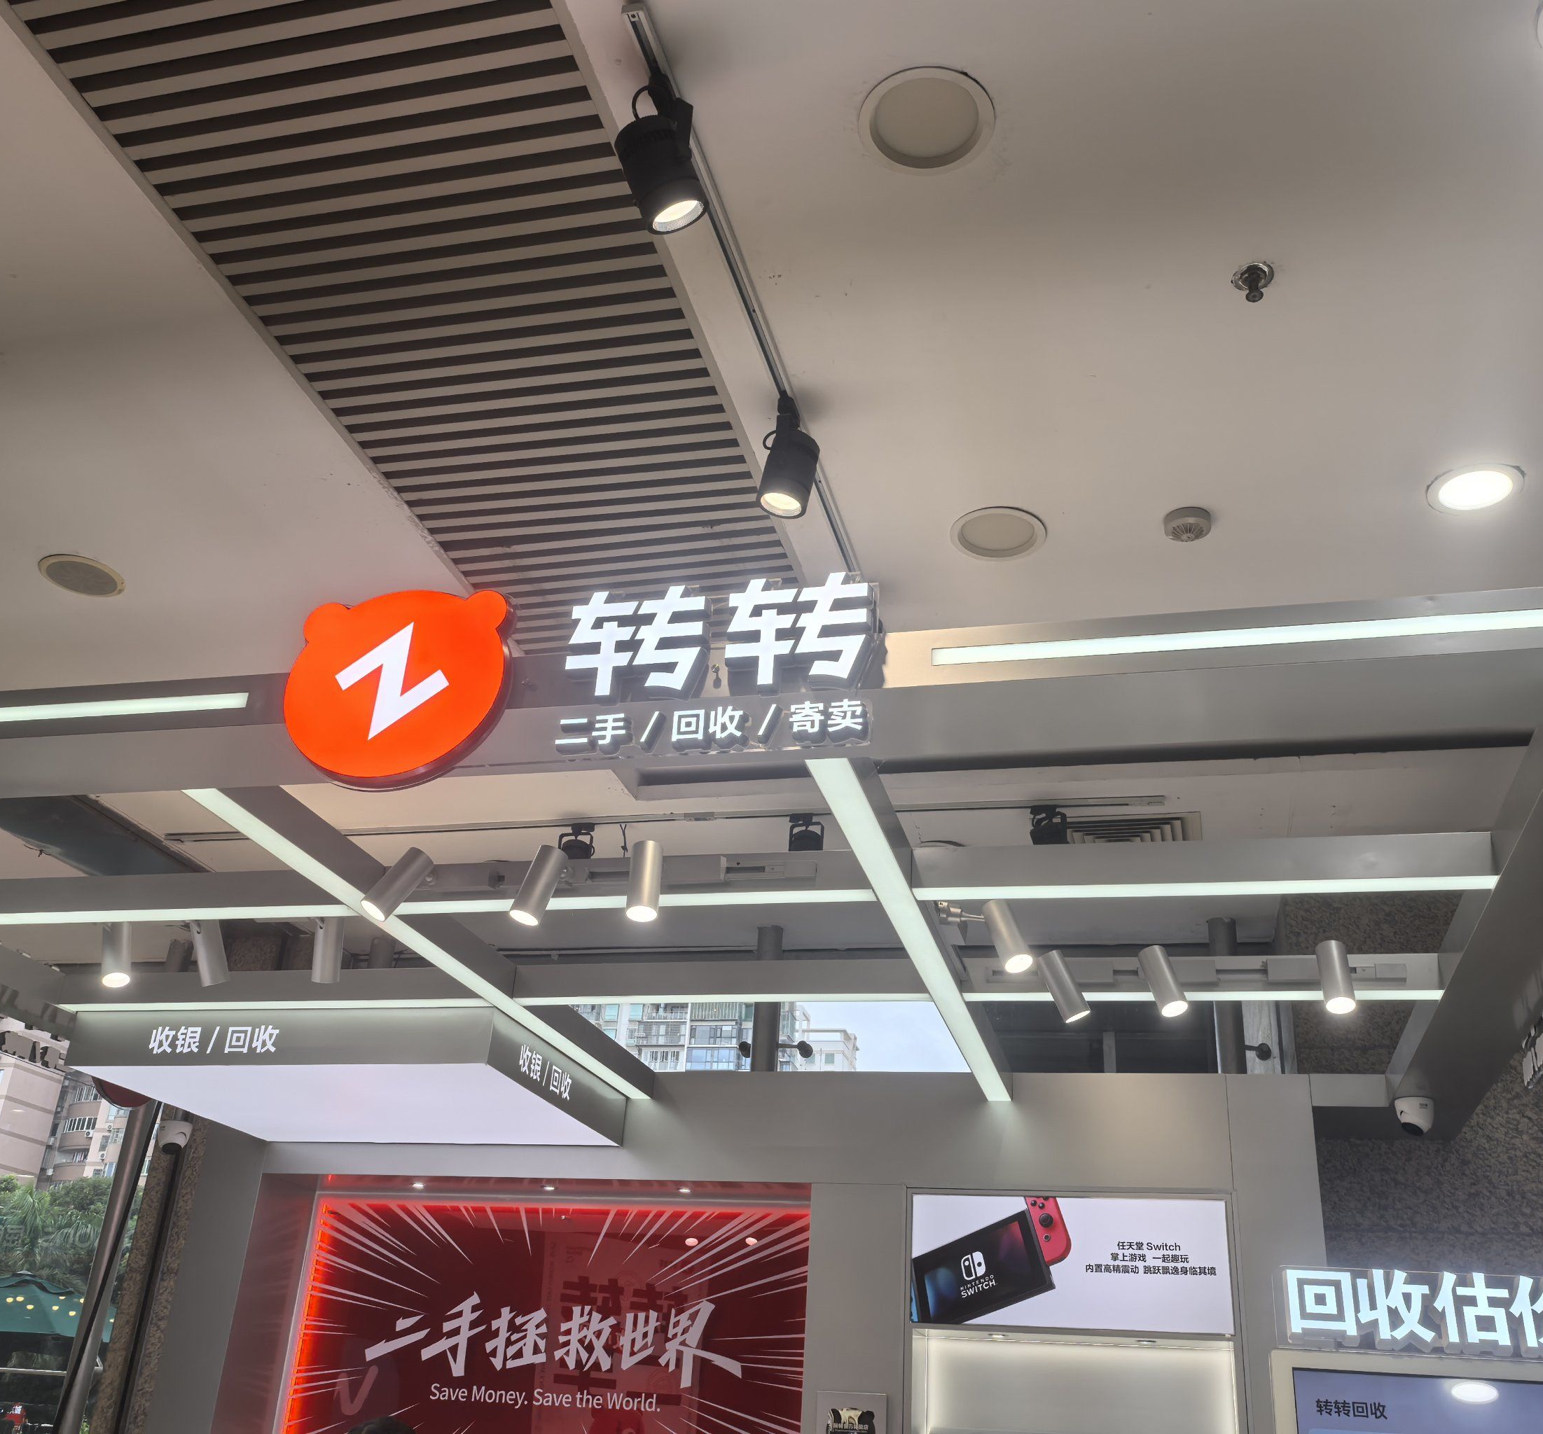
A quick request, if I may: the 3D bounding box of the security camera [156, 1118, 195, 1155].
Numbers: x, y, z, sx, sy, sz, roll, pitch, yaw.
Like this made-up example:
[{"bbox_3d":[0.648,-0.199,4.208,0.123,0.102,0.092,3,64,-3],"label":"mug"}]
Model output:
[{"bbox_3d":[-1.934,1.365,4.851,0.110,0.100,0.110,24,-33,-34],"label":"security camera"}]

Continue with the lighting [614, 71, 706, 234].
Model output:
[{"bbox_3d":[-0.174,-0.912,2.410,0.172,0.268,0.119,20,-30,-29],"label":"lighting"}]

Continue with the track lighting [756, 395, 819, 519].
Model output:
[{"bbox_3d":[0.035,-0.551,3.146,0.131,0.242,0.119,-2,-27,11],"label":"track lighting"}]

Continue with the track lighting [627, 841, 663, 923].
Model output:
[{"bbox_3d":[-0.264,0.340,3.110,0.063,0.172,0.063,1,-34,1],"label":"track lighting"}]

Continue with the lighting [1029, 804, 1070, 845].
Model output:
[{"bbox_3d":[0.827,0.344,4.428,0.110,0.150,0.120,-17,-33,35],"label":"lighting"}]

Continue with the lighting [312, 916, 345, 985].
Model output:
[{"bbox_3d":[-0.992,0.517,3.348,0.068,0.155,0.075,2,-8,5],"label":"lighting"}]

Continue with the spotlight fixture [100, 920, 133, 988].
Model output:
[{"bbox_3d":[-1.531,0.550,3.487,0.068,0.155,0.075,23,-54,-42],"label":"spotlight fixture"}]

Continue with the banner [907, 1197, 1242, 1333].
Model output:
[{"bbox_3d":[0.817,1.506,4.119,0.870,0.350,0.050,-3,-28,14],"label":"banner"}]

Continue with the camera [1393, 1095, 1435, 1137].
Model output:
[{"bbox_3d":[1.730,1.087,4.022,0.110,0.100,0.110,14,-28,-18],"label":"camera"}]

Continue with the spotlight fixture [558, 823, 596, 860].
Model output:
[{"bbox_3d":[-0.625,0.425,4.799,0.105,0.150,0.120,-3,-28,14],"label":"spotlight fixture"}]

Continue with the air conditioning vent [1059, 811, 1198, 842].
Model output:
[{"bbox_3d":[1.247,0.477,5.346,0.557,0.050,0.557,-3,-27,14],"label":"air conditioning vent"}]

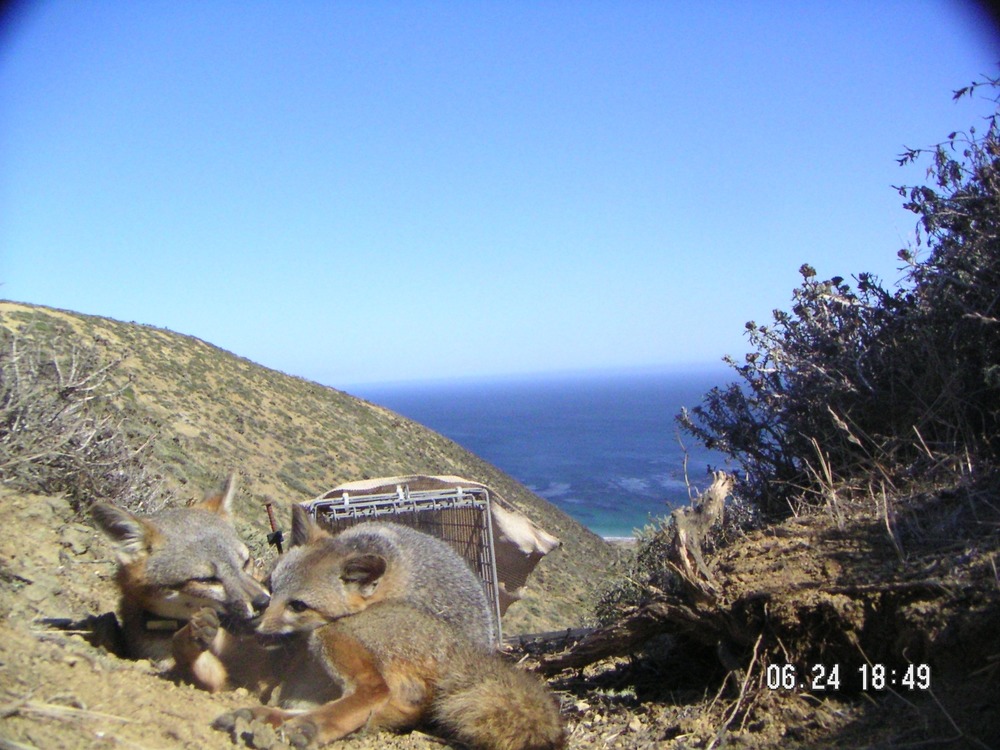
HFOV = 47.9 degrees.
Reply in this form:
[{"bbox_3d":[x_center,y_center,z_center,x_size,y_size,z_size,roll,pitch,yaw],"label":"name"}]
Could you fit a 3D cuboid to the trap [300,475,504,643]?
[{"bbox_3d":[-0.183,0.305,1.775,0.232,0.235,0.660,-5,-6,-12],"label":"trap"}]

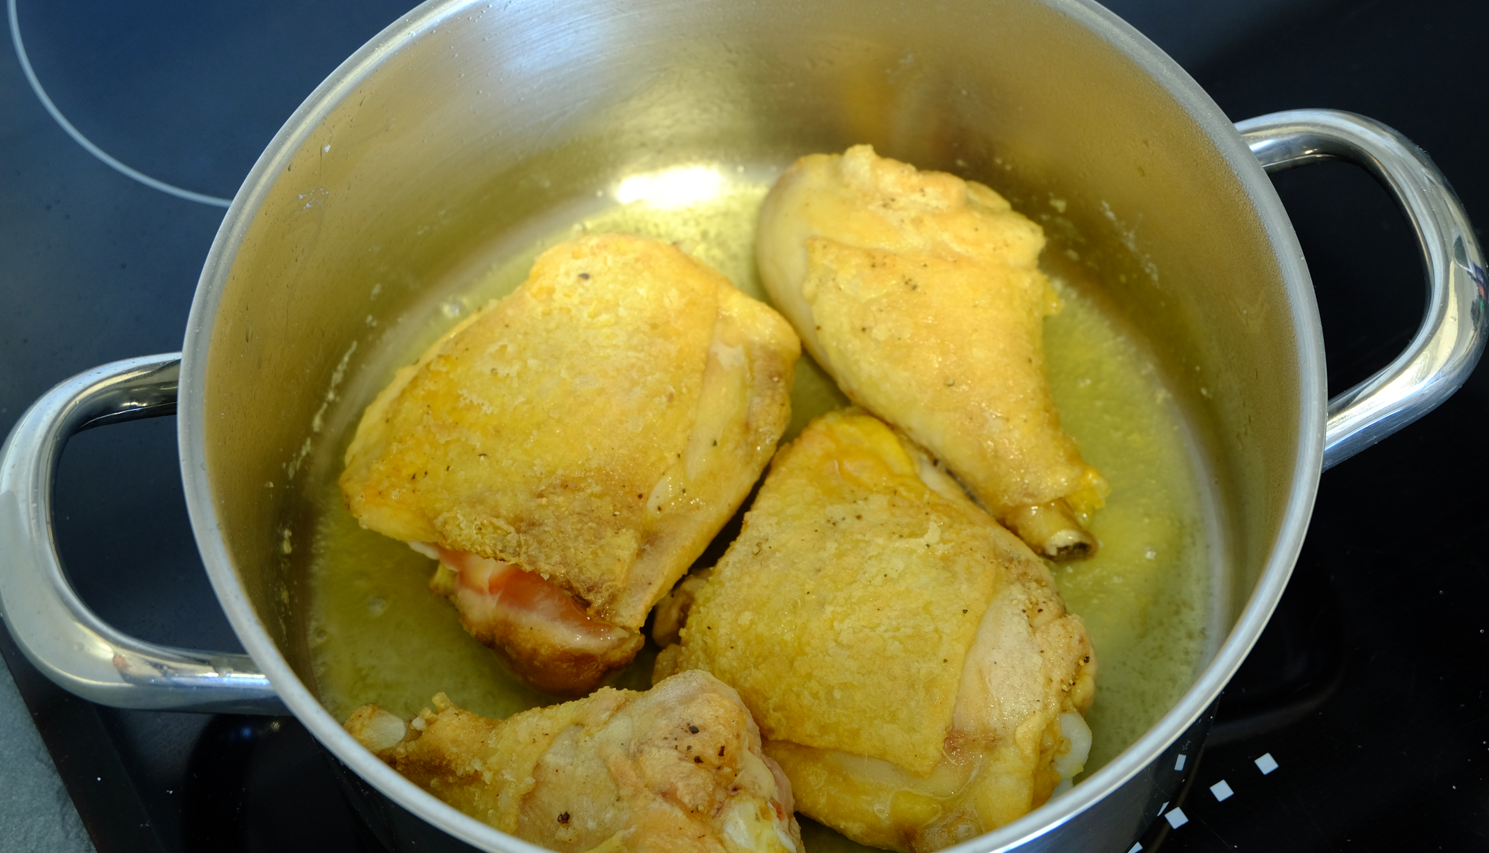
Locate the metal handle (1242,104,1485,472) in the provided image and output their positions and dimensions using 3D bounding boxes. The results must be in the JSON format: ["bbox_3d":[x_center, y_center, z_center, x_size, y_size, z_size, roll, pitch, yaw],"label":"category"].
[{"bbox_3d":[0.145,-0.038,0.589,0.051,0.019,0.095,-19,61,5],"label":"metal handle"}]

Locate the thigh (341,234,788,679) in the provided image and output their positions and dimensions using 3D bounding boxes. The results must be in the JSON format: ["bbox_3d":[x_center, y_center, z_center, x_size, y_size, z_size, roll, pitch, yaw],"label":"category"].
[{"bbox_3d":[-0.046,0.000,0.640,0.095,0.044,0.112,32,66,18],"label":"thigh"}]

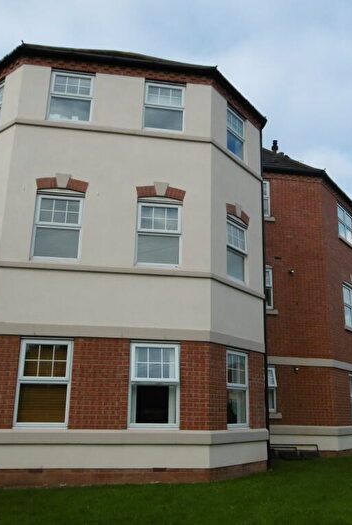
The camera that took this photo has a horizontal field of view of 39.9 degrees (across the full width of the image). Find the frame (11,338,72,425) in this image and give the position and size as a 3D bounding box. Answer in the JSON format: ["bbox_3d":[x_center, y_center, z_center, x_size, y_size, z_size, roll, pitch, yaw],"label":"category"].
[{"bbox_3d":[-2.258,2.053,8.332,0.896,1.458,0.120,3,-17,-7],"label":"frame"}]

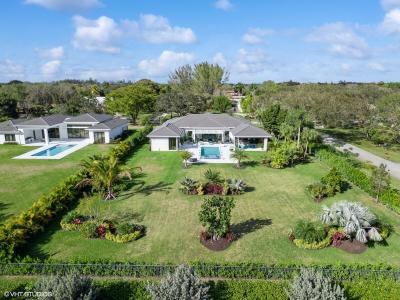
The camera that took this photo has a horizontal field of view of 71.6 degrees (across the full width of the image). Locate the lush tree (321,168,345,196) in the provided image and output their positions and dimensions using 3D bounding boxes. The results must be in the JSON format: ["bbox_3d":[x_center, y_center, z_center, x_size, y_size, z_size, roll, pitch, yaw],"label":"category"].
[{"bbox_3d":[18.935,4.483,39.940,3.090,3.650,2.940,0,13,0],"label":"lush tree"}]

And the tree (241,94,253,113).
[{"bbox_3d":[24.799,-24.010,146.438,5.800,10.400,5.510,0,13,0],"label":"tree"}]

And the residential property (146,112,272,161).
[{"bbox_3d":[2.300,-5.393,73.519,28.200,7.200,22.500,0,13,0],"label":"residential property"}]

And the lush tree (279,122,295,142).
[{"bbox_3d":[19.797,-3.019,63.196,3.410,6.300,3.240,0,13,0],"label":"lush tree"}]

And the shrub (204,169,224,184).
[{"bbox_3d":[2.099,4.428,43.224,2.800,3.230,2.800,0,13,0],"label":"shrub"}]

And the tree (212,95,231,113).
[{"bbox_3d":[11.502,-24.187,148.453,9.630,9.800,9.150,0,13,0],"label":"tree"}]

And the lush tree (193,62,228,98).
[{"bbox_3d":[5.877,-35.010,156.141,20.150,27.260,19.140,0,13,0],"label":"lush tree"}]

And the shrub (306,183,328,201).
[{"bbox_3d":[16.317,5.660,38.717,2.930,1.930,2.780,0,13,0],"label":"shrub"}]

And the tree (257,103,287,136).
[{"bbox_3d":[18.244,-6.407,70.032,6.540,10.800,6.220,0,13,0],"label":"tree"}]

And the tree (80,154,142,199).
[{"bbox_3d":[-12.715,3.775,38.954,8.710,6.490,8.280,0,13,0],"label":"tree"}]

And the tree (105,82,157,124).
[{"bbox_3d":[-26.534,-16.995,105.958,19.850,15.630,18.860,0,13,0],"label":"tree"}]

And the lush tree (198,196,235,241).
[{"bbox_3d":[1.762,7.102,28.749,3.630,4.780,3.260,0,13,0],"label":"lush tree"}]

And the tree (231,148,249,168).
[{"bbox_3d":[7.519,1.614,52.210,3.200,3.510,3.040,0,13,0],"label":"tree"}]

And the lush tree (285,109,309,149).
[{"bbox_3d":[21.966,-4.420,63.354,5.010,10.050,4.760,0,13,0],"label":"lush tree"}]

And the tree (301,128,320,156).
[{"bbox_3d":[24.114,-1.823,60.660,3.930,6.250,3.730,0,13,0],"label":"tree"}]

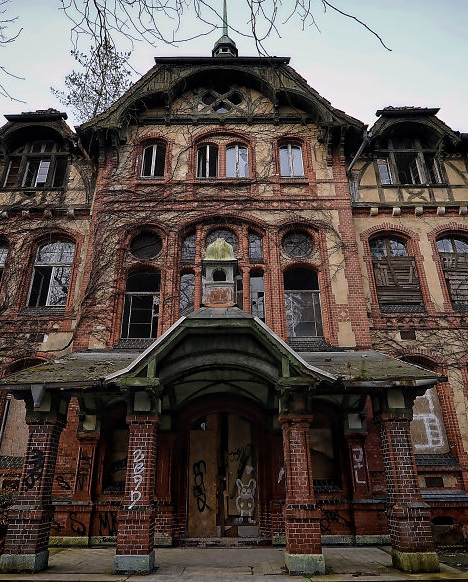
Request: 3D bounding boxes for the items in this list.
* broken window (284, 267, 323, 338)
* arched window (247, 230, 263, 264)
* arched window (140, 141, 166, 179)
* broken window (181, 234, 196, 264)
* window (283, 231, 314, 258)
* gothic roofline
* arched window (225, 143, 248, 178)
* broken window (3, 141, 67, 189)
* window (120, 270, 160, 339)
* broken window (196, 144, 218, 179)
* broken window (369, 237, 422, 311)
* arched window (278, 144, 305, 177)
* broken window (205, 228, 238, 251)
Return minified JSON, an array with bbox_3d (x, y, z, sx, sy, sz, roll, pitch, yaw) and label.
[{"bbox_3d":[2.067,0.294,11.871,1.090,2.260,0.220,0,-22,0],"label":"broken window"},{"bbox_3d":[0.725,-1.469,12.930,0.462,1.283,0.250,0,-23,0],"label":"arched window"},{"bbox_3d":[-2.900,-4.767,14.205,0.836,1.655,0.250,0,-23,0],"label":"arched window"},{"bbox_3d":[-1.444,-1.380,12.557,0.460,1.200,0.200,0,-22,0],"label":"broken window"},{"bbox_3d":[2.076,-1.500,12.558,1.020,1.020,0.220,0,-22,0],"label":"window"},{"bbox_3d":[-0.442,-6.745,15.310,9.999,3.856,2.400,0,-23,0],"label":"gothic roofline"},{"bbox_3d":[0.110,-4.641,13.907,0.790,1.450,0.200,0,-22,0],"label":"arched window"},{"bbox_3d":[-7.267,-4.667,14.359,2.100,2.120,0.250,0,-22,0],"label":"broken window"},{"bbox_3d":[-2.845,0.355,12.106,1.126,2.342,0.250,0,-23,0],"label":"window"},{"bbox_3d":[-0.950,-4.723,14.188,0.774,1.559,0.250,0,-23,0],"label":"broken window"},{"bbox_3d":[5.278,-0.662,12.986,1.340,2.440,0.220,0,-22,0],"label":"broken window"},{"bbox_3d":[2.082,-4.789,14.219,0.862,1.611,0.250,0,-23,0],"label":"arched window"},{"bbox_3d":[-0.374,-1.589,12.980,1.094,1.141,0.250,0,-23,0],"label":"broken window"}]

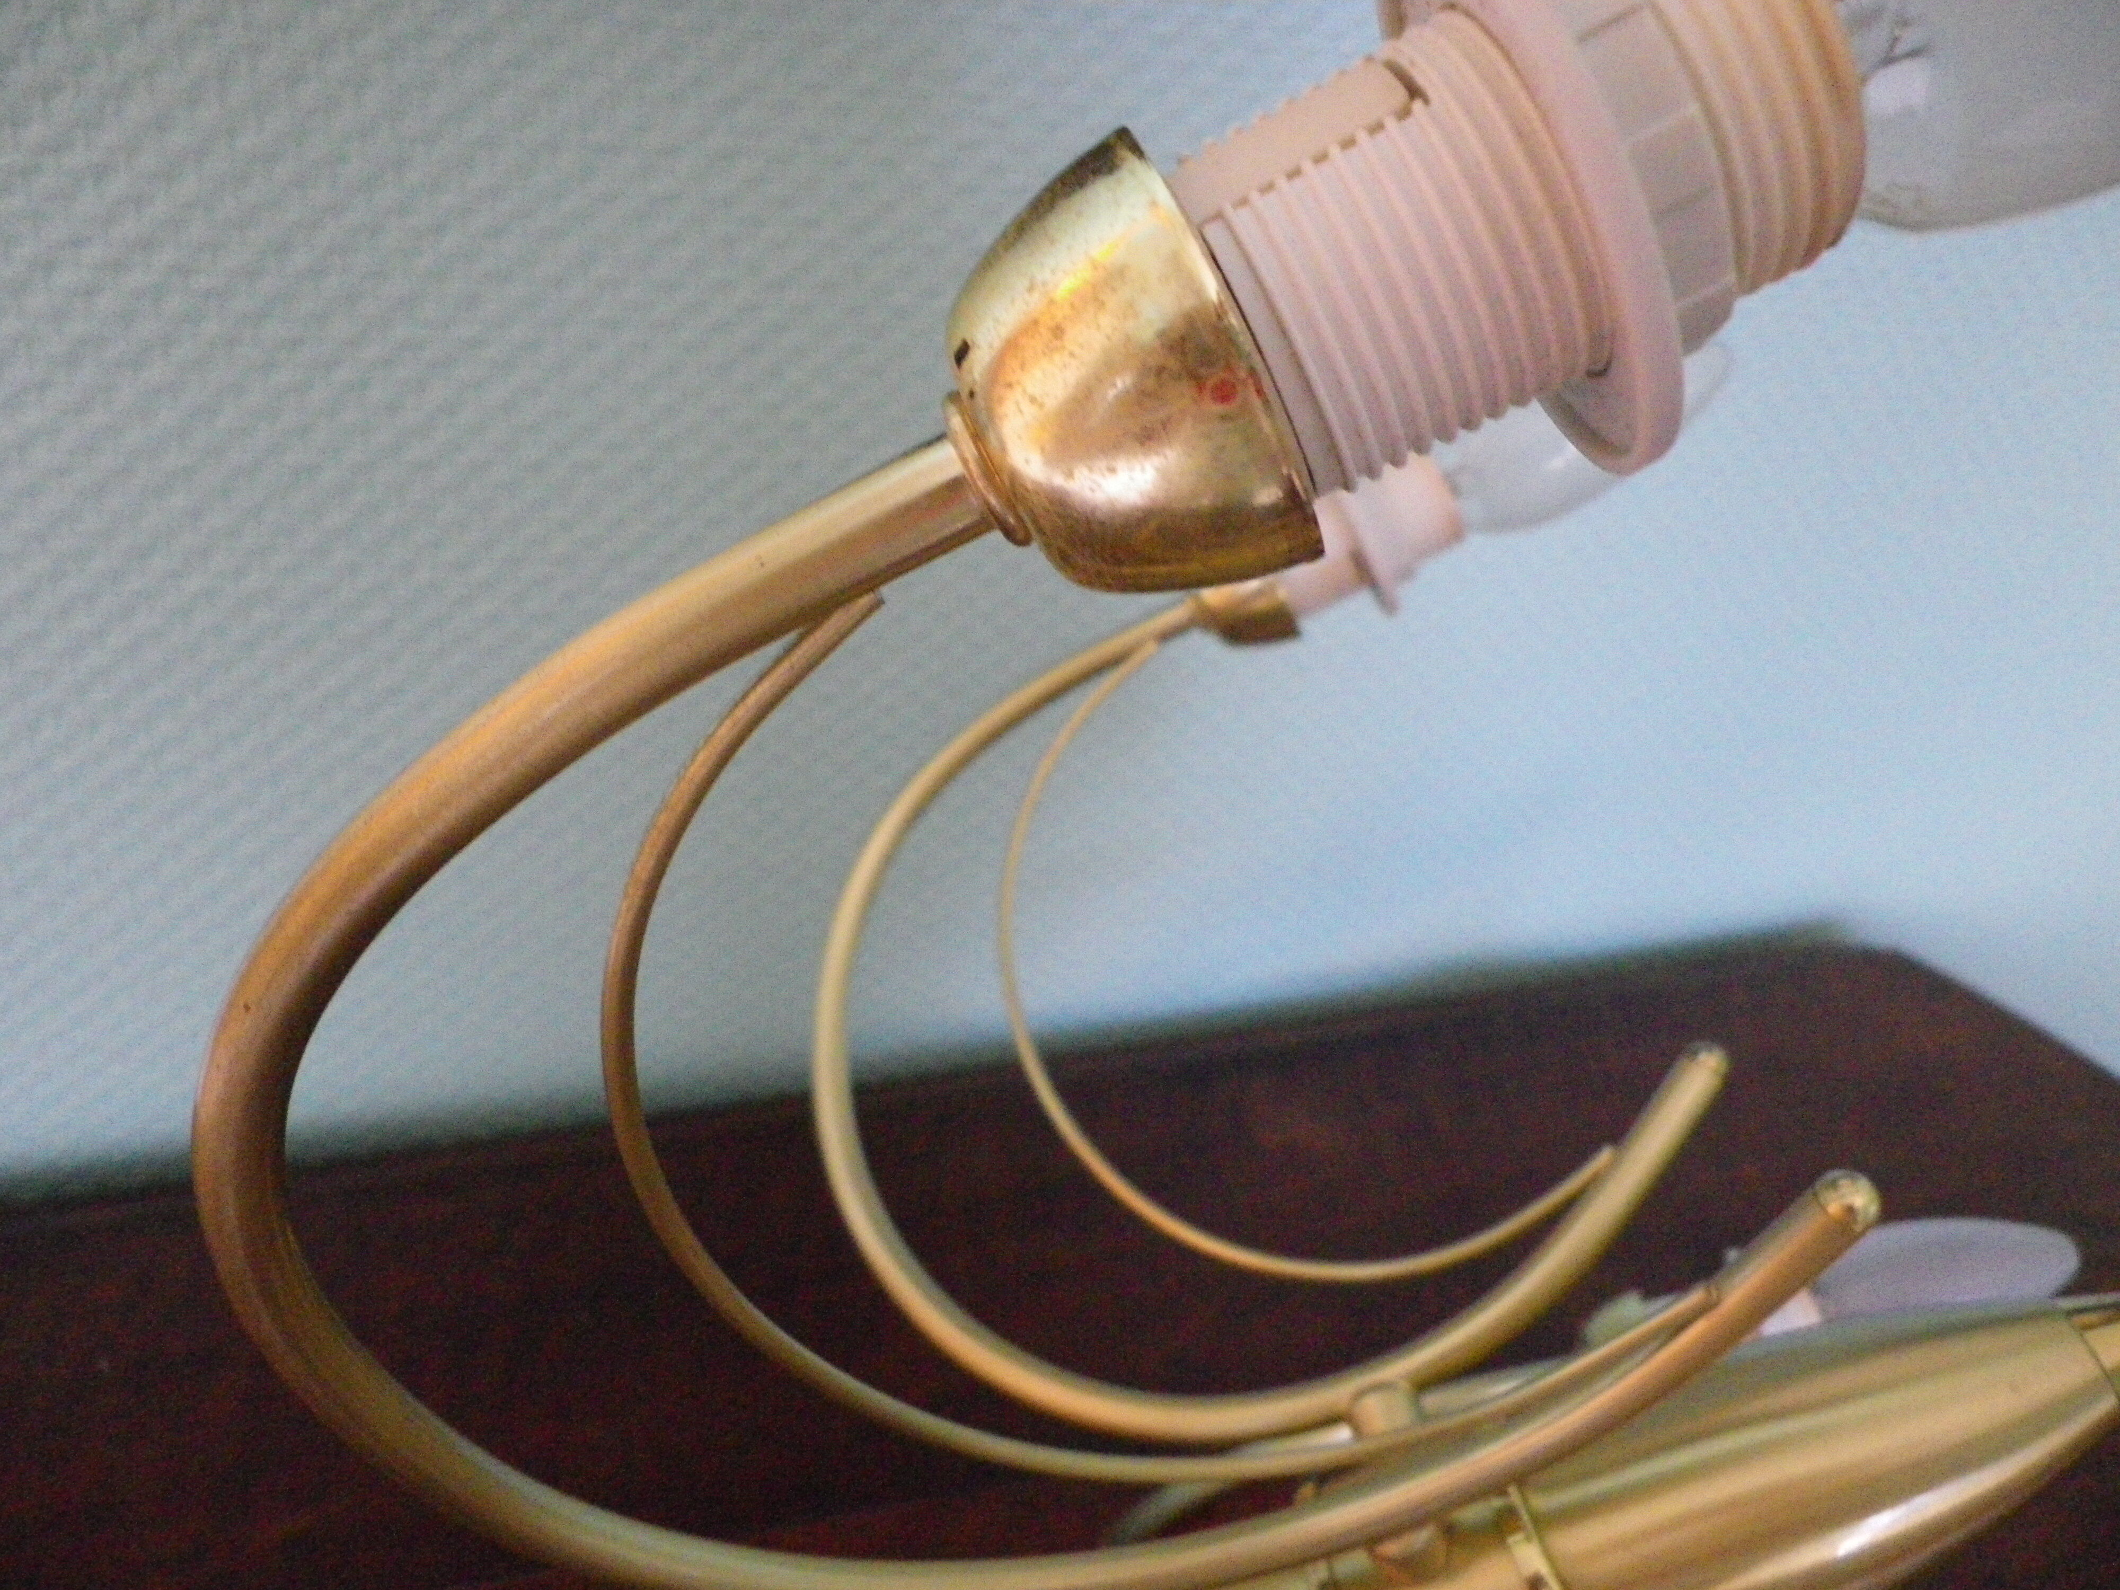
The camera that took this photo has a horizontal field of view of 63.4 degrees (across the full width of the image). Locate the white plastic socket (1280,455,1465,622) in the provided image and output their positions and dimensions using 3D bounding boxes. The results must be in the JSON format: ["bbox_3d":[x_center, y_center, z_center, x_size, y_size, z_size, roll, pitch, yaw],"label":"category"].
[{"bbox_3d":[0.071,-0.064,0.419,0.049,0.043,0.043,-25,0,5],"label":"white plastic socket"}]

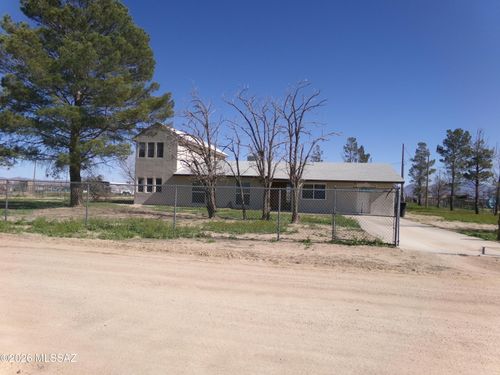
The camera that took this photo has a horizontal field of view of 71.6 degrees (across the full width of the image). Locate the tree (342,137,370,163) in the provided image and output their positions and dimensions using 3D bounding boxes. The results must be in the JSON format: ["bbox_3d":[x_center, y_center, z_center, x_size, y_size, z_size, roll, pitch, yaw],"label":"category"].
[{"bbox_3d":[14.130,-2.222,46.000,3.800,9.090,3.690,1,-1,0],"label":"tree"}]

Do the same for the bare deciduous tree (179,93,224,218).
[{"bbox_3d":[-2.378,-1.569,17.000,2.300,6.180,2.230,1,-1,0],"label":"bare deciduous tree"}]

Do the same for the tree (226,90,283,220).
[{"bbox_3d":[0.221,-1.581,17.000,2.600,6.350,2.520,1,-1,0],"label":"tree"}]

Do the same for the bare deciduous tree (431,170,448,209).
[{"bbox_3d":[22.410,0.237,41.000,2.100,4.490,2.040,1,-1,0],"label":"bare deciduous tree"}]

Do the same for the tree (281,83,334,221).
[{"bbox_3d":[2.710,-1.670,16.200,2.500,6.660,2.420,1,-1,0],"label":"tree"}]

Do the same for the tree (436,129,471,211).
[{"bbox_3d":[19.957,-1.741,34.000,3.200,8.090,3.100,1,-1,0],"label":"tree"}]

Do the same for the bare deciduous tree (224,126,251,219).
[{"bbox_3d":[-0.617,-0.715,17.100,1.250,4.590,1.210,1,-1,0],"label":"bare deciduous tree"}]

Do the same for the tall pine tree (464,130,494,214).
[{"bbox_3d":[19.528,-1.276,29.500,2.500,7.150,2.420,1,-1,0],"label":"tall pine tree"}]

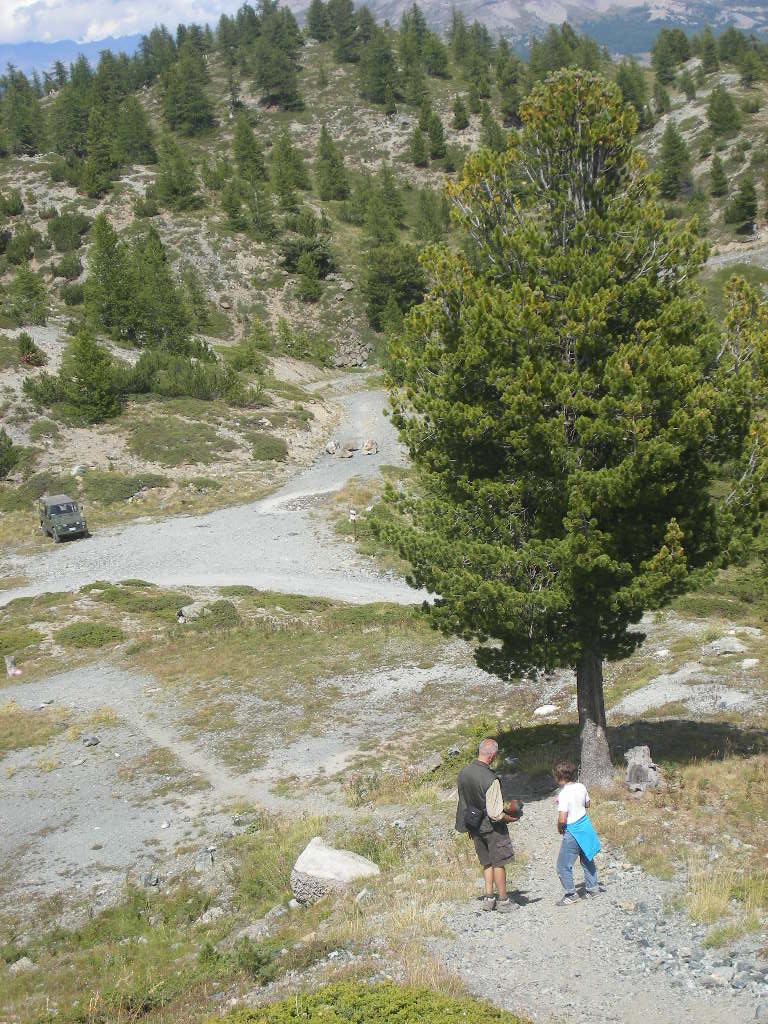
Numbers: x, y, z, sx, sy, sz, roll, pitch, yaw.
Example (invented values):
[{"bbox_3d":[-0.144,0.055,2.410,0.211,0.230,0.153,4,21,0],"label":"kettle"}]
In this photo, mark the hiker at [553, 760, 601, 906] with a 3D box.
[{"bbox_3d":[1.990,3.324,21.100,0.400,1.530,0.480,10,15,42],"label":"hiker"}]

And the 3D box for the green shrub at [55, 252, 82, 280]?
[{"bbox_3d":[-26.277,-20.447,170.000,2.300,2.200,2.200,0,11,0],"label":"green shrub"}]

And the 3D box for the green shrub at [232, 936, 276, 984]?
[{"bbox_3d":[-1.186,4.085,18.600,0.420,0.350,0.400,0,11,0],"label":"green shrub"}]

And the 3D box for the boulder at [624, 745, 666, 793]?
[{"bbox_3d":[3.099,3.052,24.300,0.460,0.500,0.360,0,11,0],"label":"boulder"}]

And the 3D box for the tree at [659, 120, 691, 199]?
[{"bbox_3d":[27.021,-32.828,190.000,3.000,7.100,3.000,0,11,0],"label":"tree"}]

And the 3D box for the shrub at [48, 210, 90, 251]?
[{"bbox_3d":[-27.514,-24.462,178.000,3.800,3.400,3.500,0,11,0],"label":"shrub"}]

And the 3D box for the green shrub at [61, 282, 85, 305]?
[{"bbox_3d":[-19.681,-13.813,129.000,1.550,1.300,1.500,0,11,0],"label":"green shrub"}]

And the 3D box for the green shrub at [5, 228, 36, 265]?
[{"bbox_3d":[-24.387,-17.827,137.000,2.100,2.200,2.000,0,11,0],"label":"green shrub"}]

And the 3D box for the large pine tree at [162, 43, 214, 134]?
[{"bbox_3d":[-21.838,-47.419,228.000,5.700,10.400,5.700,0,11,0],"label":"large pine tree"}]

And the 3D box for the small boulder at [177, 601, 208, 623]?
[{"bbox_3d":[-6.333,3.291,67.500,1.000,0.550,0.800,0,11,0],"label":"small boulder"}]

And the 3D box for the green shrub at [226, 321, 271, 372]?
[{"bbox_3d":[-10.214,-12.492,155.000,3.400,3.500,3.200,0,11,0],"label":"green shrub"}]

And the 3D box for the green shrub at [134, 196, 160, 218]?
[{"bbox_3d":[-22.015,-28.345,190.000,2.400,1.900,2.200,0,11,0],"label":"green shrub"}]

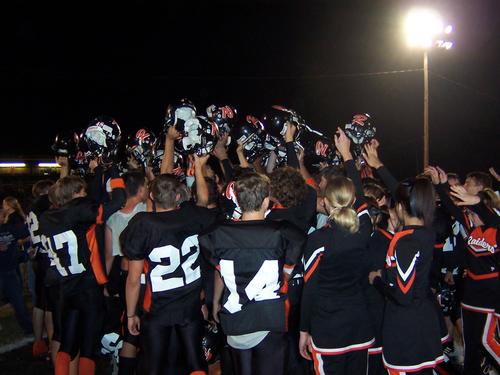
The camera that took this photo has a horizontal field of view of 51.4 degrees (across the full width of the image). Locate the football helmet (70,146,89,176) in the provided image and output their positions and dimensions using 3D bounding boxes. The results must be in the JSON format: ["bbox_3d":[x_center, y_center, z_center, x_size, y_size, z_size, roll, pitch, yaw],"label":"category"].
[{"bbox_3d":[-1.402,-0.215,4.300,0.290,0.250,0.230,0,0,-36],"label":"football helmet"}]

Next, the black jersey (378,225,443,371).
[{"bbox_3d":[0.807,0.545,2.600,0.410,0.720,0.280,0,0,-43],"label":"black jersey"}]

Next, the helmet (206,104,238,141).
[{"bbox_3d":[-0.204,-0.481,3.850,0.300,0.250,0.230,14,-6,-21],"label":"helmet"}]

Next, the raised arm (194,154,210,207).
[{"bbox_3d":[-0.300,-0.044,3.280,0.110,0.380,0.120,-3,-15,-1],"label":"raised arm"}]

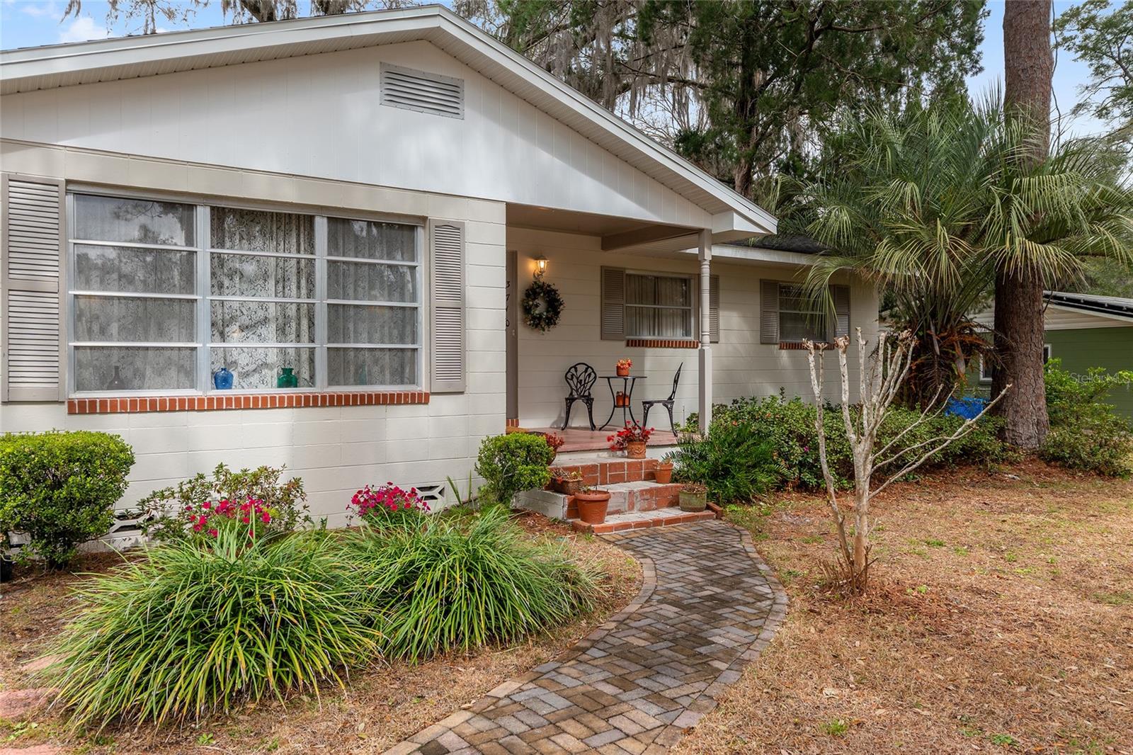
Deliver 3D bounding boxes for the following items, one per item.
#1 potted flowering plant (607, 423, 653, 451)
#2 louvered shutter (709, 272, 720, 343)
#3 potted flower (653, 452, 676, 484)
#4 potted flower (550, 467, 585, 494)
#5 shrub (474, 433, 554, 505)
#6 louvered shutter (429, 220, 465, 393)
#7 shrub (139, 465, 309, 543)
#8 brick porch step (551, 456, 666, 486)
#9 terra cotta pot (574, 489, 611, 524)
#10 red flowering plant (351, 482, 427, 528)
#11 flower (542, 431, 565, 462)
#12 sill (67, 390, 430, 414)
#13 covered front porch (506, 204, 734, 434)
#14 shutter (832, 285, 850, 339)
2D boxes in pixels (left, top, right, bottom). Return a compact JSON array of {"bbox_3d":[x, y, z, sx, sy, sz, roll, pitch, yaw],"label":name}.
[{"bbox_3d":[0.639,0.643,8.394,0.440,0.360,0.400,0,1,0],"label":"potted flowering plant"},{"bbox_3d":[2.116,-1.021,12.620,0.400,1.010,0.040,0,1,-34],"label":"louvered shutter"},{"bbox_3d":[0.915,0.872,8.220,0.200,0.290,0.200,-1,1,-33],"label":"potted flower"},{"bbox_3d":[0.009,0.908,7.596,0.200,0.235,0.330,-1,1,-33],"label":"potted flower"},{"bbox_3d":[-0.463,0.823,7.530,0.660,0.670,0.620,0,1,0],"label":"shrub"},{"bbox_3d":[-1.103,-0.652,7.854,0.360,1.590,0.040,-1,1,-33],"label":"louvered shutter"},{"bbox_3d":[-2.571,0.982,6.448,1.150,0.650,0.800,-1,1,-33],"label":"shrub"},{"bbox_3d":[0.177,0.912,8.296,1.370,0.205,0.590,0,1,-34],"label":"brick porch step"},{"bbox_3d":[0.224,1.101,7.240,0.305,0.275,0.305,0,1,0],"label":"terra cotta pot"},{"bbox_3d":[-1.486,1.087,7.150,0.640,0.400,0.520,0,1,-34],"label":"red flowering plant"},{"bbox_3d":[-0.236,0.665,7.950,0.420,0.330,0.400,0,1,-34],"label":"flower"},{"bbox_3d":[-2.479,0.195,7.030,2.850,0.115,0.150,-1,1,-33],"label":"sill"},{"bbox_3d":[0.054,-0.542,9.757,2.780,2.480,2.620,-1,1,-33],"label":"covered front porch"},{"bbox_3d":[4.629,-1.040,14.254,0.380,1.000,0.040,-1,1,-33],"label":"shutter"}]

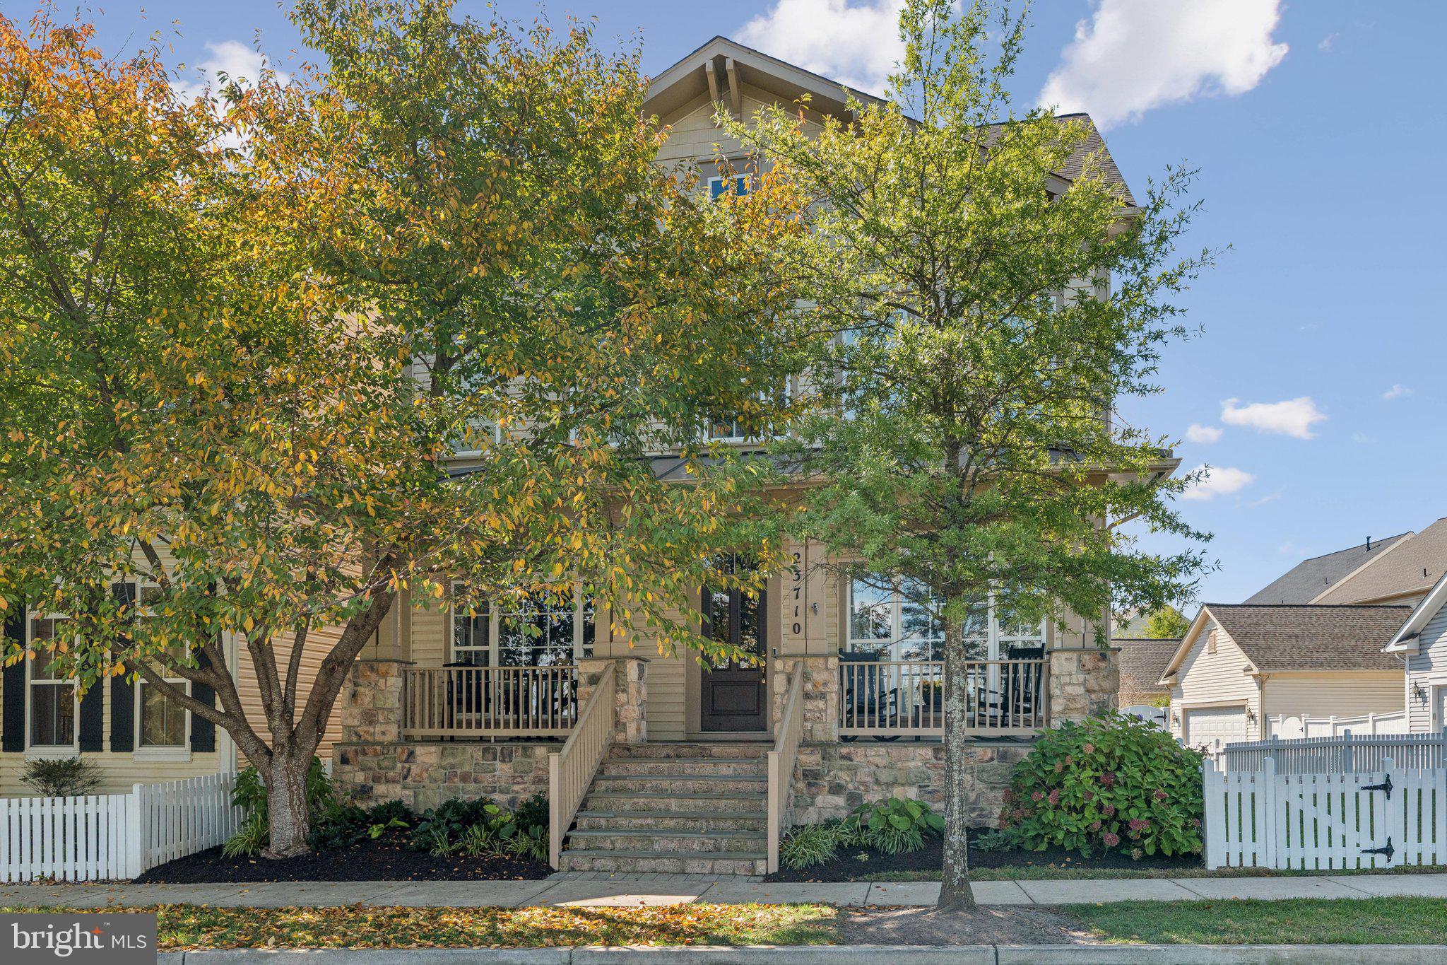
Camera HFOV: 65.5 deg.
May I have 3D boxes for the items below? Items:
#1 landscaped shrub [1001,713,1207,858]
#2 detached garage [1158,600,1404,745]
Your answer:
[{"bbox_3d":[3.900,3.090,11.500,2.000,1.420,1.600,0,0,7],"label":"landscaped shrub"},{"bbox_3d":[21.100,7.350,40.700,7.600,5.800,7.500,0,0,-2],"label":"detached garage"}]

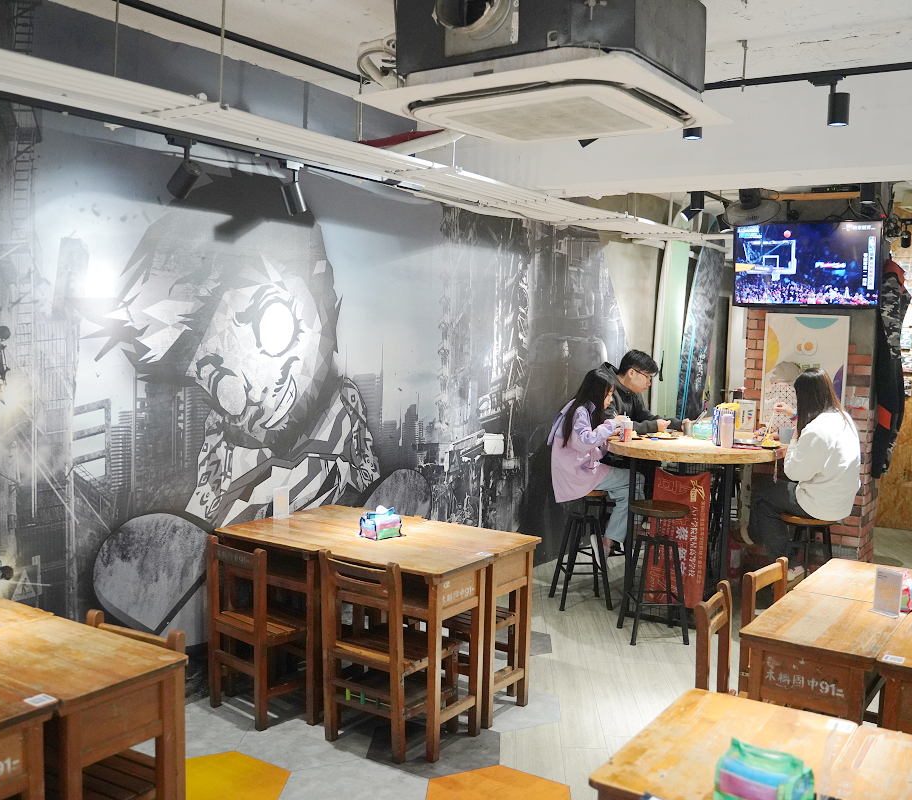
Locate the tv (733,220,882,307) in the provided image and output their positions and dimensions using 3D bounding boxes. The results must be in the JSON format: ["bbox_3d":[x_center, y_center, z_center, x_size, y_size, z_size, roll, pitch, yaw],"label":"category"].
[{"bbox_3d":[2.356,-0.912,6.291,0.965,0.560,0.070,4,11,34],"label":"tv"}]

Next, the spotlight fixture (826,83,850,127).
[{"bbox_3d":[1.446,-1.118,3.530,0.077,0.158,0.077,4,5,34],"label":"spotlight fixture"}]

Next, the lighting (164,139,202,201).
[{"bbox_3d":[-1.052,-0.881,3.590,0.145,0.220,0.080,4,5,34],"label":"lighting"}]

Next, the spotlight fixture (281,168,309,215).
[{"bbox_3d":[-0.706,-0.909,4.080,0.105,0.200,0.080,-3,6,-42],"label":"spotlight fixture"}]

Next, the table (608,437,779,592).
[{"bbox_3d":[1.413,0.766,5.561,1.030,1.030,1.030,1,4,0],"label":"table"}]

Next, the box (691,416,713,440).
[{"bbox_3d":[1.551,0.186,5.773,0.150,0.105,0.105,-3,6,-45],"label":"box"}]

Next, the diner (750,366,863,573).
[{"bbox_3d":[2.033,0.453,5.446,0.640,1.260,0.470,3,5,20],"label":"diner"}]

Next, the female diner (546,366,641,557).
[{"bbox_3d":[0.861,0.418,5.775,0.600,1.200,0.420,0,4,-14],"label":"female diner"}]

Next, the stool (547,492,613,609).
[{"bbox_3d":[0.781,0.900,5.781,0.342,0.735,0.342,1,4,-7],"label":"stool"}]

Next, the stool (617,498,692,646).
[{"bbox_3d":[1.105,0.950,5.192,0.342,0.735,0.342,1,4,-4],"label":"stool"}]

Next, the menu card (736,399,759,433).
[{"bbox_3d":[2.029,0.116,6.550,0.150,0.215,0.040,4,5,36],"label":"menu card"}]

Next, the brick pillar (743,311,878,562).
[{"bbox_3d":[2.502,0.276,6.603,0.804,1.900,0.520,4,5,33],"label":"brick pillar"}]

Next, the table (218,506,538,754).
[{"bbox_3d":[-0.353,0.972,4.168,1.220,0.750,0.781,4,5,33],"label":"table"}]

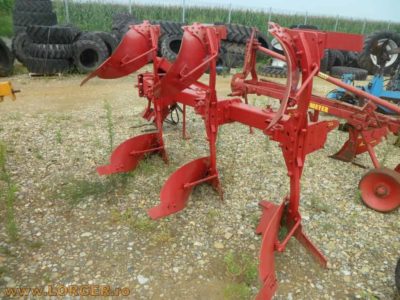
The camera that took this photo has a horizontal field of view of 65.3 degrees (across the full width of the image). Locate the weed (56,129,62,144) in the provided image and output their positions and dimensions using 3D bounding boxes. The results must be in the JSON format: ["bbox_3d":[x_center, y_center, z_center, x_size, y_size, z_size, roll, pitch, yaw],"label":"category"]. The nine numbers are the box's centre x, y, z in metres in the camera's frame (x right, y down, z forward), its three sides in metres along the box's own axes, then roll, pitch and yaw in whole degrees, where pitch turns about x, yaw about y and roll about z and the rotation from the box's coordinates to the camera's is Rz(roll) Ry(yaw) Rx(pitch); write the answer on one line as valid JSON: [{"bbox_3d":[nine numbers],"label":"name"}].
[{"bbox_3d":[-1.989,-0.190,4.421,0.072,0.223,0.068,1,20,0],"label":"weed"}]

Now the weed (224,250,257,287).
[{"bbox_3d":[0.269,0.772,2.028,0.219,0.167,0.208,1,20,0],"label":"weed"}]

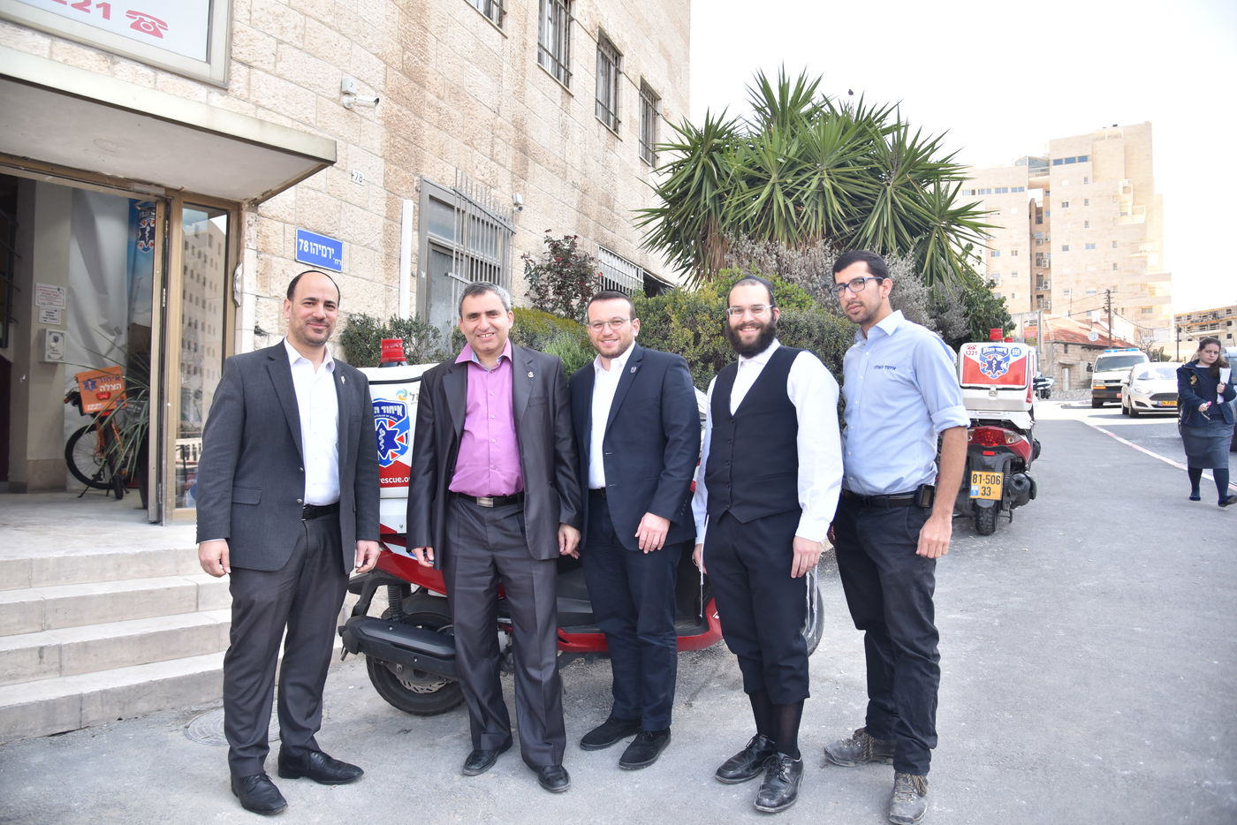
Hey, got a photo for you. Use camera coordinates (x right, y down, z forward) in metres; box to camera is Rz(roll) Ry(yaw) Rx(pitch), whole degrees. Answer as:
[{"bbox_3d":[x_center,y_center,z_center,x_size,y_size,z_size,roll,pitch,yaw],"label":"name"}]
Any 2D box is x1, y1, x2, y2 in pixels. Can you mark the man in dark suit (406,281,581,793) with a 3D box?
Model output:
[{"bbox_3d":[-0.445,0.403,2.955,0.600,1.750,0.380,1,-2,-4],"label":"man in dark suit"}]

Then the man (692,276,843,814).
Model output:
[{"bbox_3d":[0.511,0.399,2.843,0.480,1.740,0.380,-1,-3,34],"label":"man"}]

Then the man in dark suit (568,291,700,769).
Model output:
[{"bbox_3d":[0.057,0.404,3.159,0.520,1.750,0.400,-1,-3,35],"label":"man in dark suit"}]

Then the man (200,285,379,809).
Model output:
[{"bbox_3d":[-1.140,0.390,2.849,0.570,1.780,0.400,3,-3,-40],"label":"man"}]

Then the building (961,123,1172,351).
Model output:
[{"bbox_3d":[65.700,-22.300,122.000,26.000,32.000,18.000,-1,-3,25],"label":"building"}]

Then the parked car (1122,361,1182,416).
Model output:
[{"bbox_3d":[14.850,-0.680,22.800,1.750,1.480,3.970,-1,1,27],"label":"parked car"}]

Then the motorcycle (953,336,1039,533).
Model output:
[{"bbox_3d":[3.100,0.140,6.840,0.740,1.500,2.100,-1,1,28],"label":"motorcycle"}]

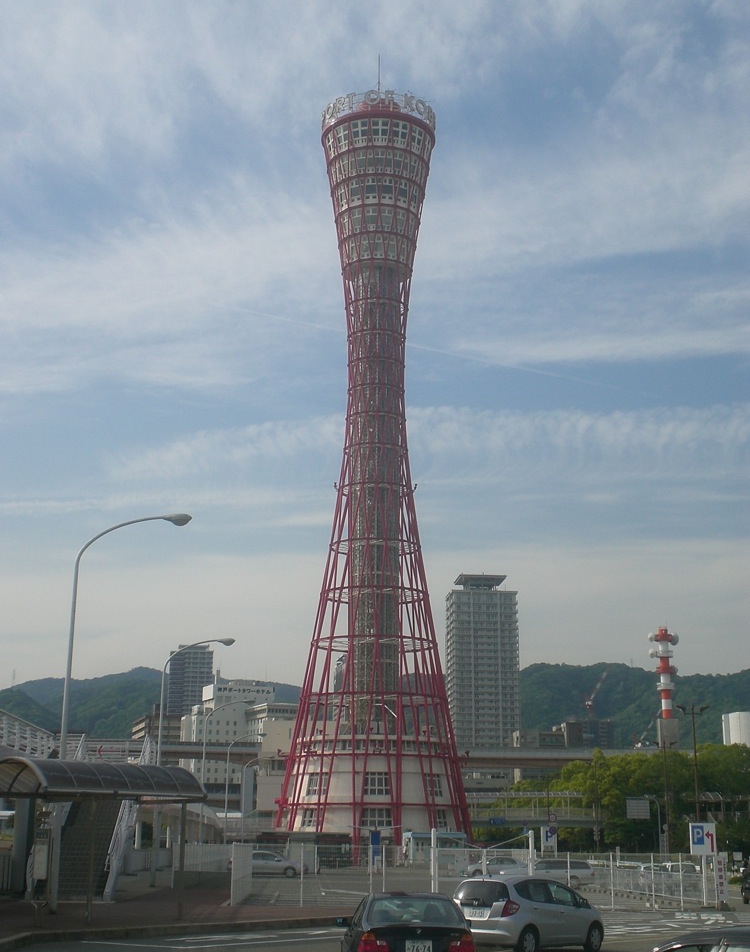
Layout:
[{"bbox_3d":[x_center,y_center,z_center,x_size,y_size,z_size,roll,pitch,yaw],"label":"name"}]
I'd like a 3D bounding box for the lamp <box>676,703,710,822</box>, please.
[{"bbox_3d":[19.440,19.188,89.096,2.025,10.721,0.400,1,-14,0],"label":"lamp"}]

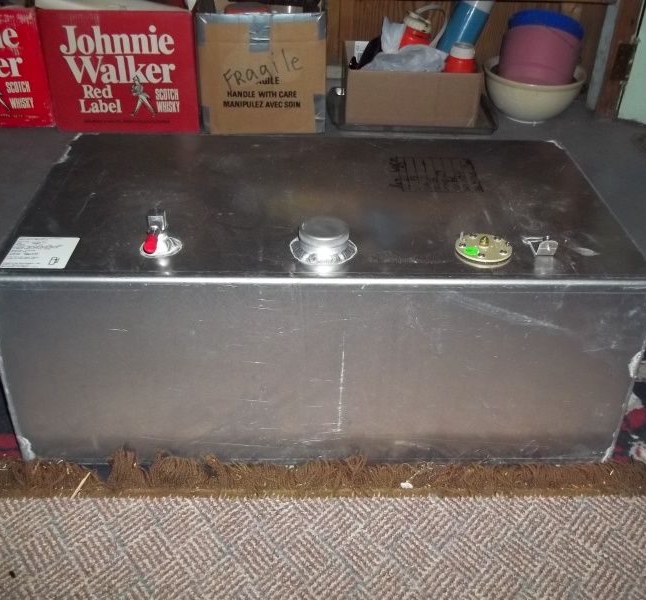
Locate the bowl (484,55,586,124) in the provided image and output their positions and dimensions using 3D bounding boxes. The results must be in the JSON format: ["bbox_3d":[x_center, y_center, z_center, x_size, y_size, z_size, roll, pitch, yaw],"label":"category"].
[{"bbox_3d":[0.617,-0.614,2.200,0.294,0.140,0.294,1,33,-1],"label":"bowl"}]

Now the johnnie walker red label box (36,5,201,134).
[{"bbox_3d":[-0.540,-0.681,2.095,0.385,0.320,0.285,0,33,-3],"label":"johnnie walker red label box"}]

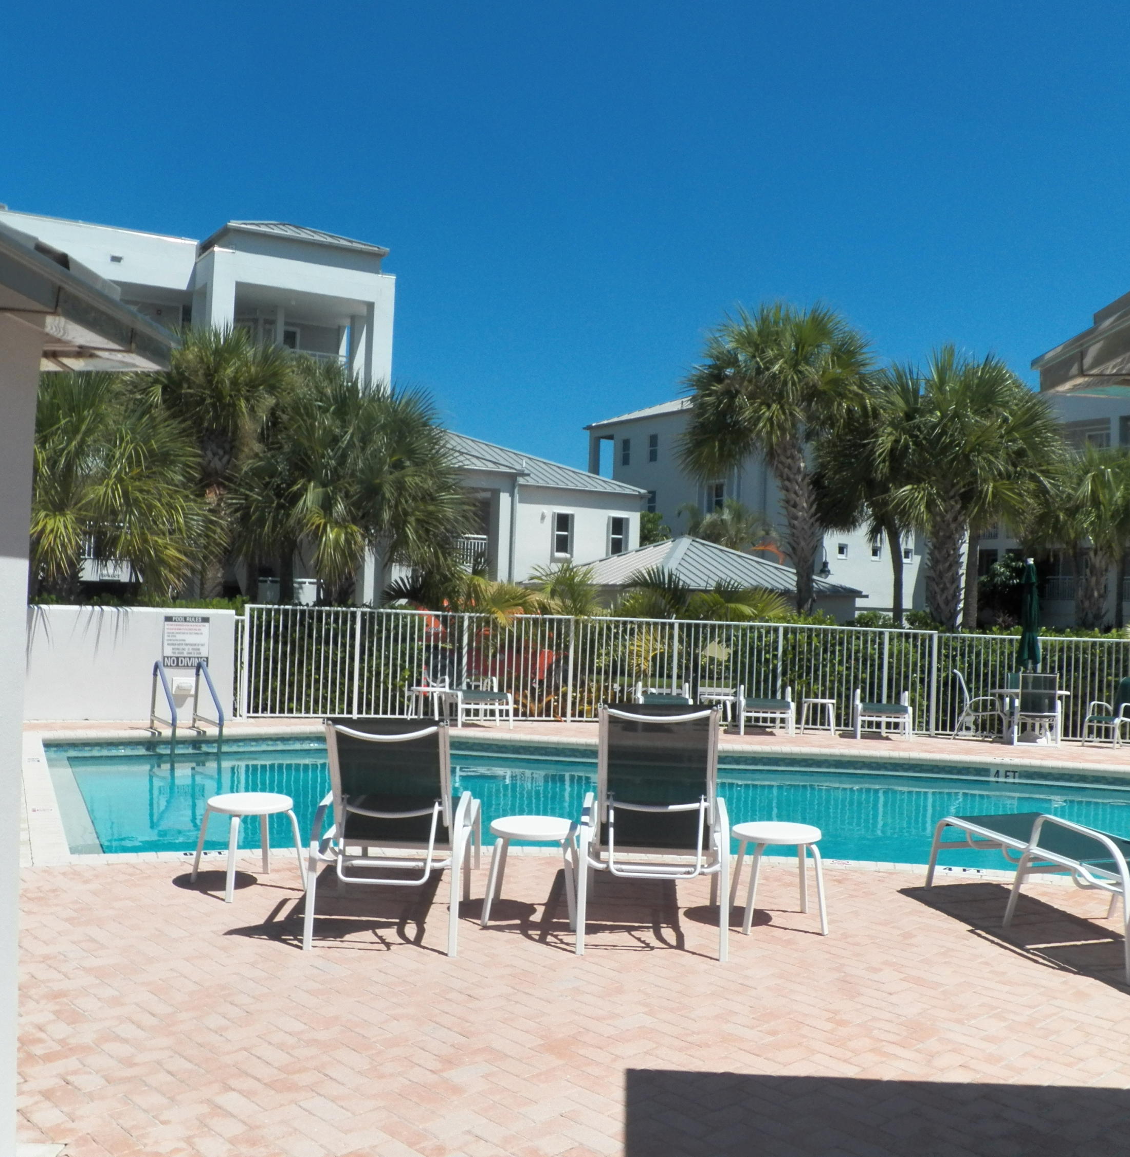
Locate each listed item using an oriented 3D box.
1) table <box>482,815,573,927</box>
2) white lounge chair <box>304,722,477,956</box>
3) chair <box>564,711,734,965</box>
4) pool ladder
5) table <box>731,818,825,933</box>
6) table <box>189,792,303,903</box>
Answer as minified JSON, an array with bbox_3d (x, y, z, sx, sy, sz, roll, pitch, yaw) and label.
[{"bbox_3d":[-0.153,1.494,6.376,0.470,0.460,0.470,2,0,2],"label":"table"},{"bbox_3d":[-0.818,1.173,6.503,0.700,1.050,1.790,2,0,1],"label":"white lounge chair"},{"bbox_3d":[0.475,1.179,6.604,0.700,1.140,1.790,2,0,4],"label":"chair"},{"bbox_3d":[-4.006,1.385,13.121,0.500,0.960,0.900,2,0,-31],"label":"pool ladder"},{"bbox_3d":[1.098,1.542,6.411,0.465,0.460,0.465,2,0,-3],"label":"table"},{"bbox_3d":[-1.700,1.436,6.748,0.470,0.460,0.470,2,0,-38],"label":"table"}]

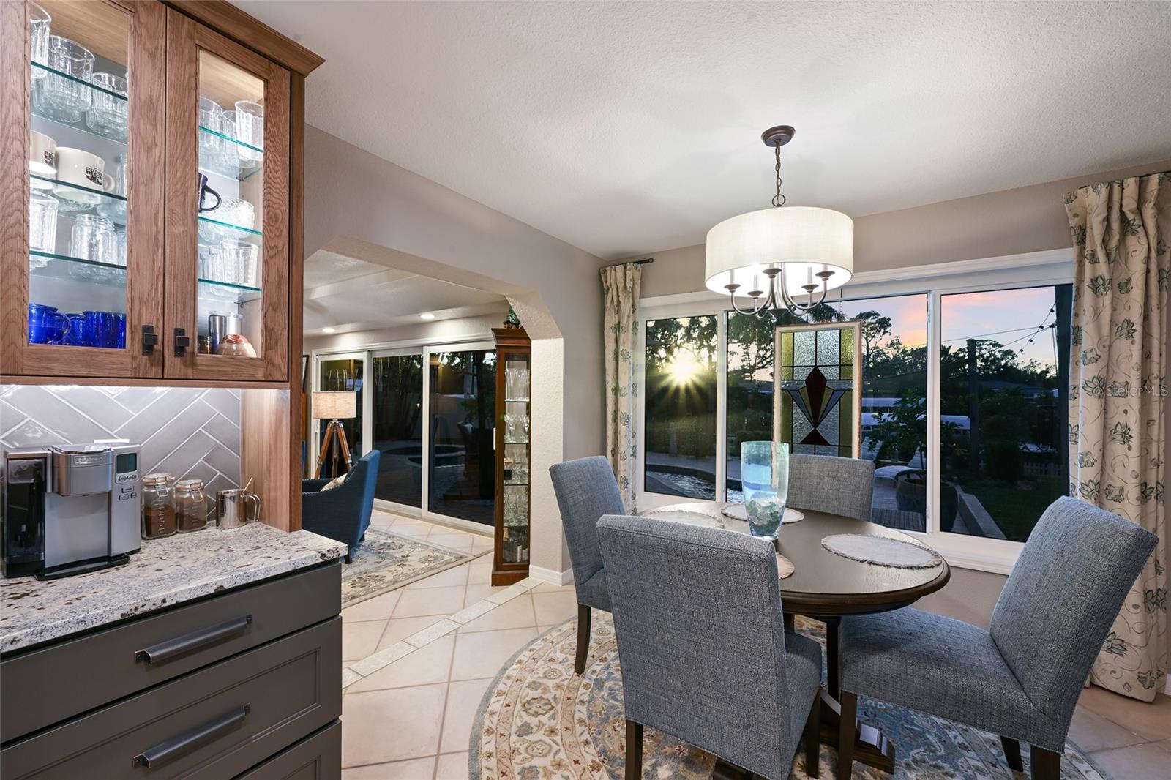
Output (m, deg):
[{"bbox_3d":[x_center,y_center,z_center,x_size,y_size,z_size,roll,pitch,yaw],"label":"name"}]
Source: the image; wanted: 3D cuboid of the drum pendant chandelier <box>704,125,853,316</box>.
[{"bbox_3d":[0.789,-0.676,1.863,0.553,0.741,0.553,0,0,35],"label":"drum pendant chandelier"}]

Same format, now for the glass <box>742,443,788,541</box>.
[{"bbox_3d":[0.774,0.428,1.953,0.195,0.395,0.195,0,0,35],"label":"glass"}]

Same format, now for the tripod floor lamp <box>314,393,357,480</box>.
[{"bbox_3d":[-2.626,0.692,4.747,0.640,1.360,0.600,1,0,-29],"label":"tripod floor lamp"}]

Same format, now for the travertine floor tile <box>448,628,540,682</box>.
[{"bbox_3d":[-0.460,1.383,2.400,0.437,0.010,0.437,1,0,-11],"label":"travertine floor tile"}]

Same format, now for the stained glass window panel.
[{"bbox_3d":[1.417,0.114,2.812,0.484,1.031,0.035,0,0,35],"label":"stained glass window panel"}]

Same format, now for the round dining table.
[{"bbox_3d":[0.776,1.005,1.946,1.220,0.762,1.220,0,0,35],"label":"round dining table"}]

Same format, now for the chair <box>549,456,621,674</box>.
[{"bbox_3d":[0.259,0.879,2.303,0.710,1.000,0.475,0,0,28],"label":"chair"}]

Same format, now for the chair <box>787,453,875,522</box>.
[{"bbox_3d":[1.211,0.887,2.363,0.475,1.000,0.710,0,0,35],"label":"chair"}]

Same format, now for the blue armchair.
[{"bbox_3d":[-2.185,0.961,3.803,0.780,0.820,0.700,1,0,-16],"label":"blue armchair"}]

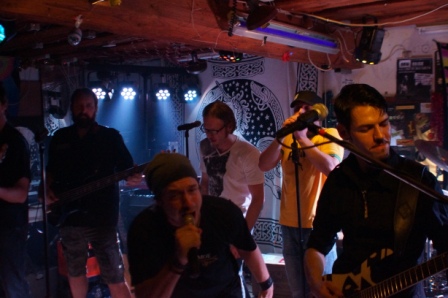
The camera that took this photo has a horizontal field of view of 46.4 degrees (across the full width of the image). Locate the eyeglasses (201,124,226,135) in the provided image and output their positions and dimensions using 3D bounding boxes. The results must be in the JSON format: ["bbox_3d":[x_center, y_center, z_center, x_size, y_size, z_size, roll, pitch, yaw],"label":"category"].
[{"bbox_3d":[-0.053,-0.117,3.050,0.140,0.045,0.140,2,24,36],"label":"eyeglasses"}]

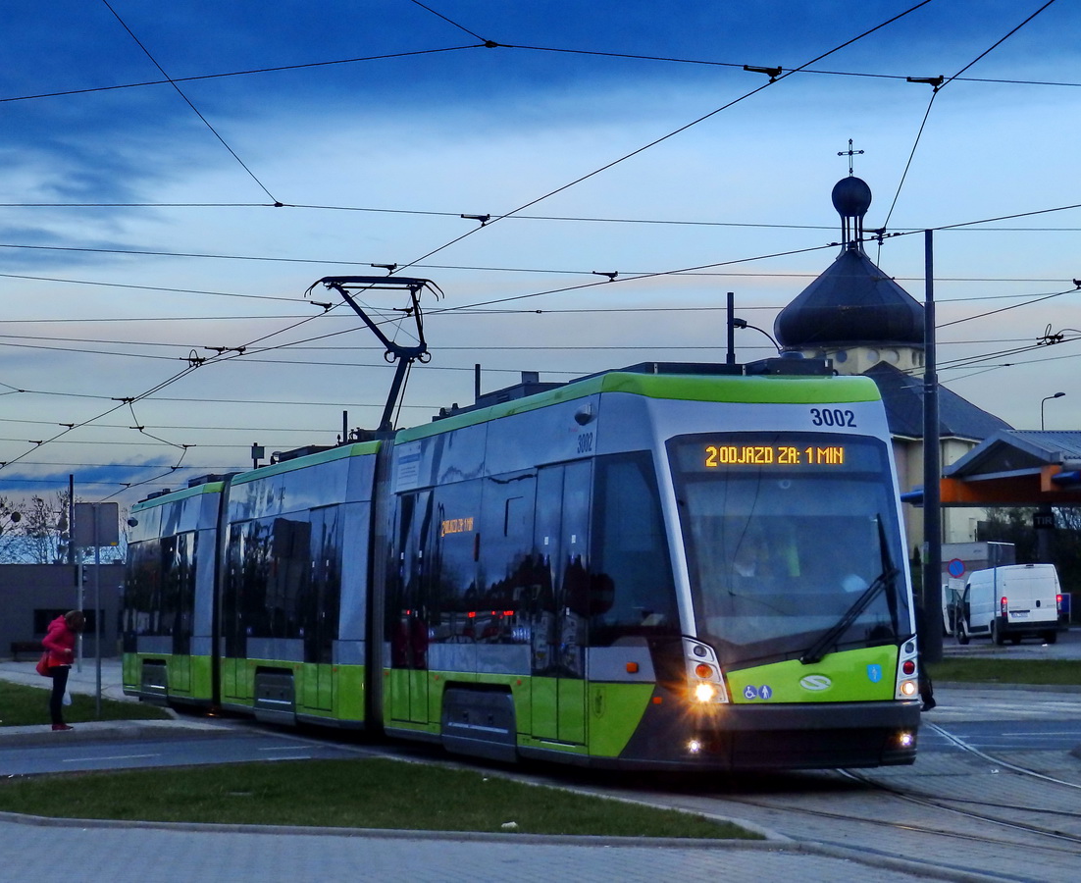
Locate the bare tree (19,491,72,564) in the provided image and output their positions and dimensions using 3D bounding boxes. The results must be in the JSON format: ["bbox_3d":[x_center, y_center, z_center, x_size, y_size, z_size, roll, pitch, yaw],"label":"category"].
[{"bbox_3d":[-30.941,8.016,144.821,4.000,9.840,4.000,0,-5,0],"label":"bare tree"}]

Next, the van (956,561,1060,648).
[{"bbox_3d":[15.200,5.327,75.315,2.070,2.520,5.410,1,-5,-7],"label":"van"}]

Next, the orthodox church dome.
[{"bbox_3d":[17.668,-10.174,131.222,8.700,9.890,8.700,0,-5,0],"label":"orthodox church dome"}]

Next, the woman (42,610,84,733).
[{"bbox_3d":[-6.072,2.906,29.419,0.540,1.500,0.500,0,-5,-5],"label":"woman"}]

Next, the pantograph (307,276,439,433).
[{"bbox_3d":[-2.003,-1.180,30.384,1.850,2.160,1.800,2,-5,-21],"label":"pantograph"}]

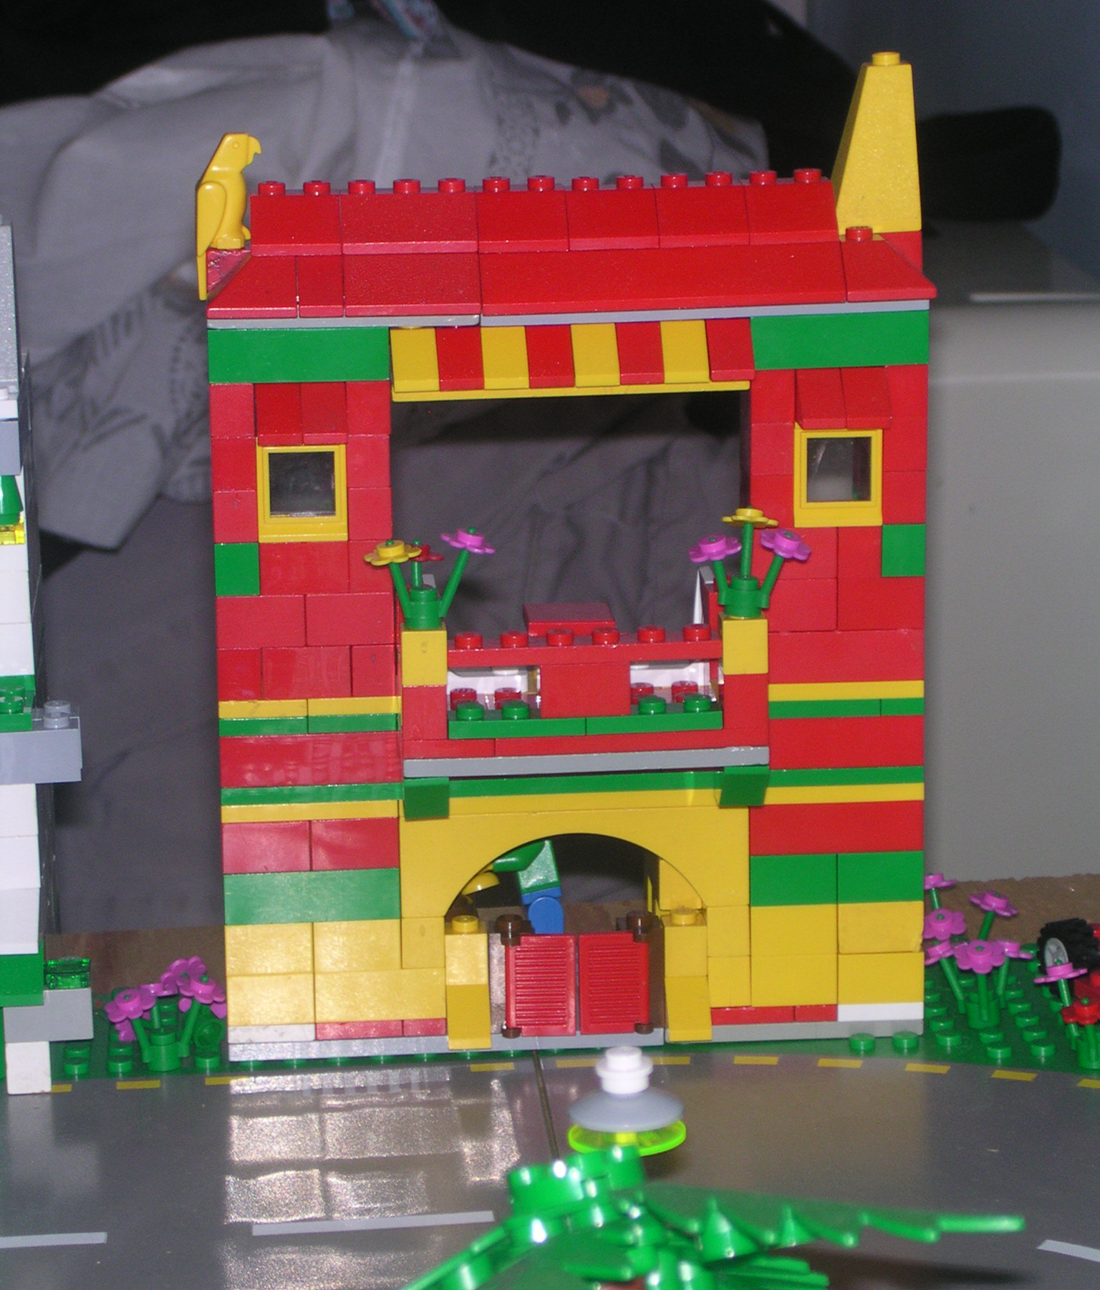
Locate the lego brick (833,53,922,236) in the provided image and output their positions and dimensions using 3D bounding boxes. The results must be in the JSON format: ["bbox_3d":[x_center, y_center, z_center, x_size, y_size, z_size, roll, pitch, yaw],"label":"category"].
[{"bbox_3d":[0.058,-0.090,0.847,0.016,0.030,0.016,-2,13,-5],"label":"lego brick"}]

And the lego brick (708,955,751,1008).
[{"bbox_3d":[0.032,0.061,0.867,0.008,0.010,0.010,-2,12,-5],"label":"lego brick"}]

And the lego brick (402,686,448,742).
[{"bbox_3d":[-0.022,0.011,0.825,0.008,0.010,0.008,-2,12,-5],"label":"lego brick"}]

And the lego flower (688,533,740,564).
[{"bbox_3d":[0.029,-0.017,0.822,0.009,0.003,0.009,-14,19,-2],"label":"lego flower"}]

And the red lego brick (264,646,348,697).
[{"bbox_3d":[-0.044,0.004,0.848,0.016,0.010,0.009,-2,12,-5],"label":"red lego brick"}]

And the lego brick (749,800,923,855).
[{"bbox_3d":[0.052,0.032,0.863,0.032,0.010,0.011,-2,12,-4],"label":"lego brick"}]

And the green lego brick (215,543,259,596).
[{"bbox_3d":[-0.056,-0.015,0.845,0.008,0.010,0.010,-2,12,-5],"label":"green lego brick"}]

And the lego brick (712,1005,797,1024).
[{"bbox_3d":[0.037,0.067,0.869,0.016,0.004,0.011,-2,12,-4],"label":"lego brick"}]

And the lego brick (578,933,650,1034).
[{"bbox_3d":[0.012,0.062,0.857,0.013,0.019,0.003,-2,12,-5],"label":"lego brick"}]

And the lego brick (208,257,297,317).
[{"bbox_3d":[-0.052,-0.064,0.827,0.016,0.010,0.016,-2,13,-5],"label":"lego brick"}]

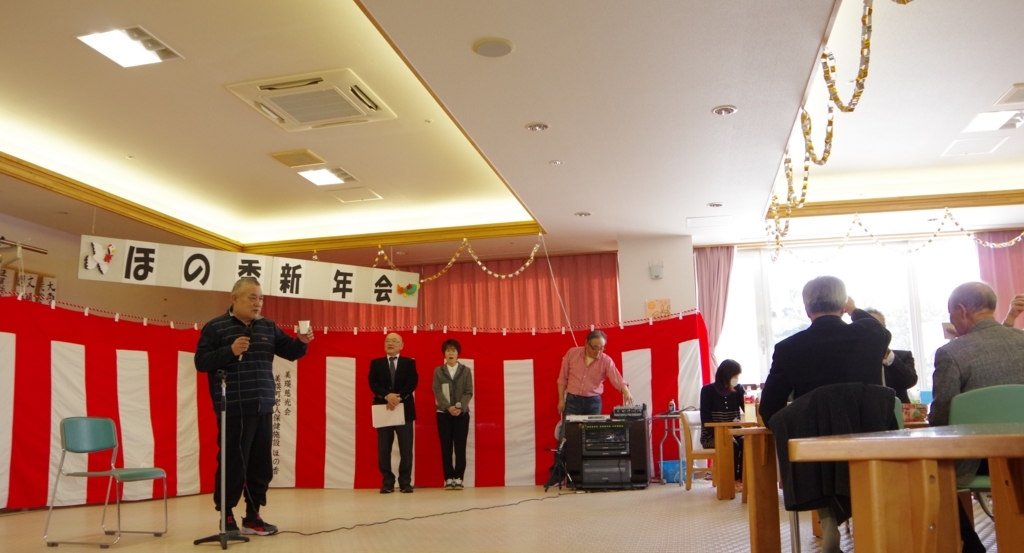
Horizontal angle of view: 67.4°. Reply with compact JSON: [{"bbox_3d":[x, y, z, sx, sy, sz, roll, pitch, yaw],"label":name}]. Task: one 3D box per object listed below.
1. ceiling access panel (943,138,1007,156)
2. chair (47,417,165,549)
[{"bbox_3d":[4.255,-1.201,7.059,0.450,0.040,0.450,-3,-11,13],"label":"ceiling access panel"},{"bbox_3d":[-2.478,1.254,4.790,0.493,0.745,0.491,-3,-11,9],"label":"chair"}]

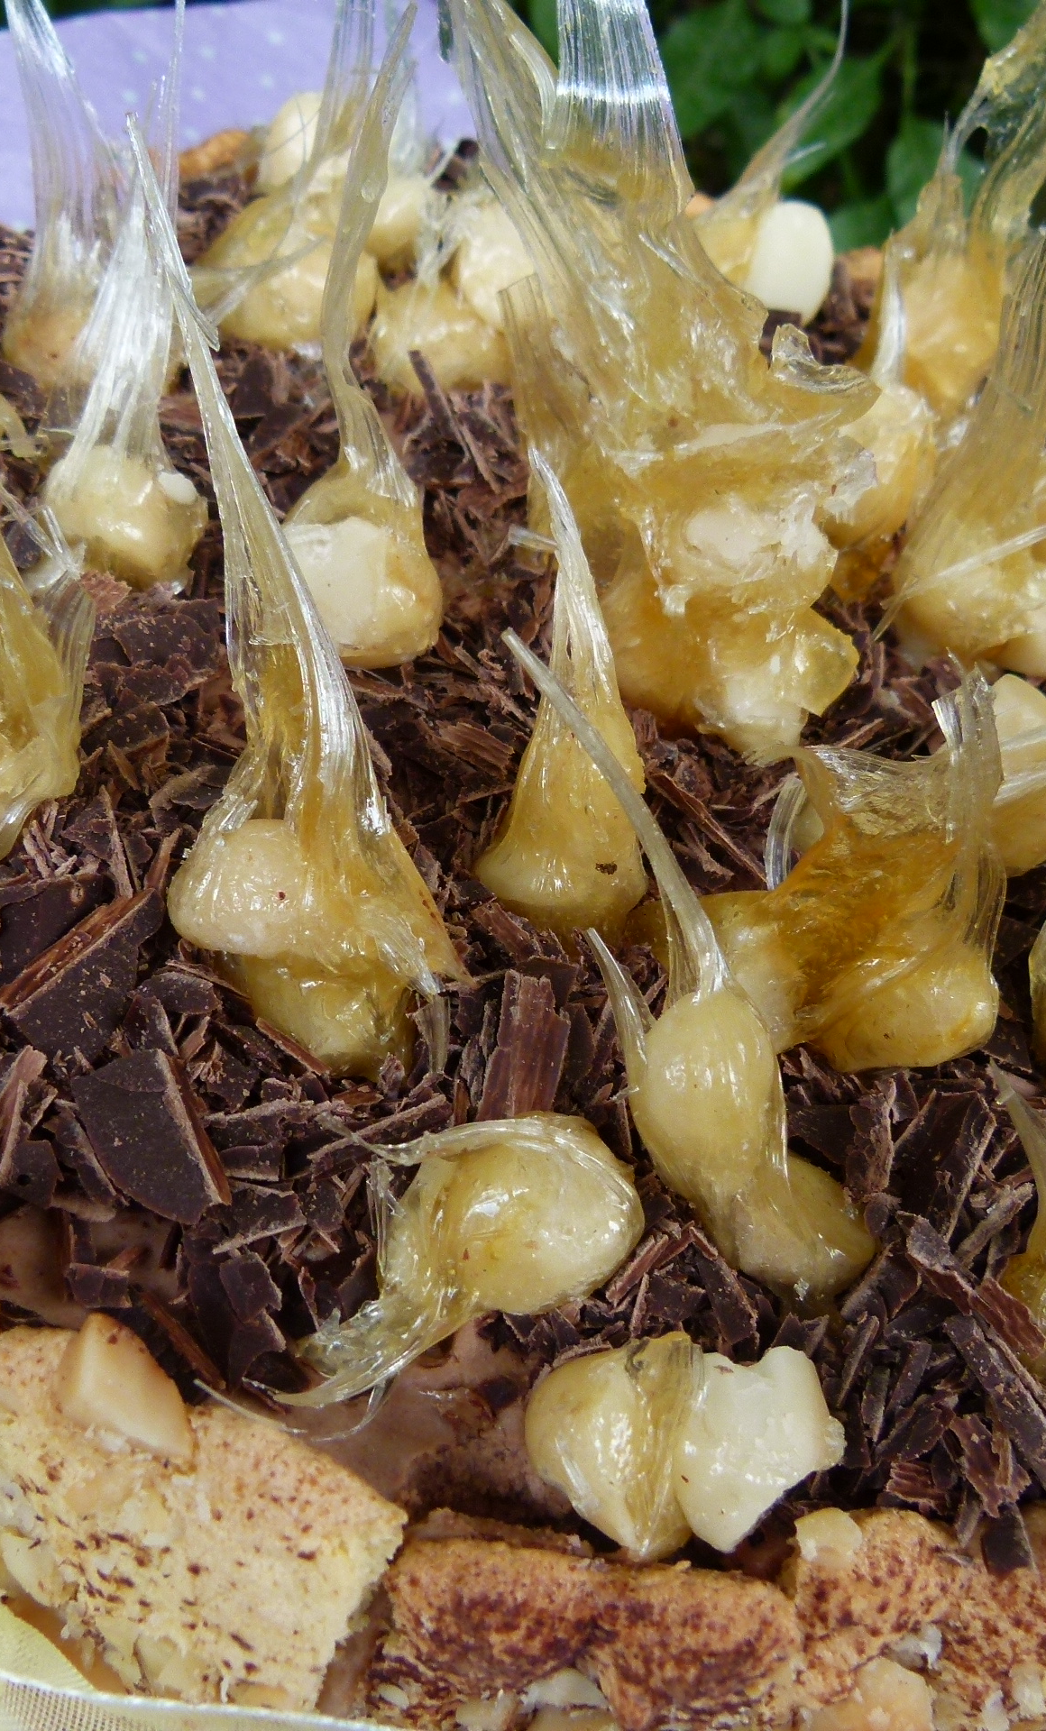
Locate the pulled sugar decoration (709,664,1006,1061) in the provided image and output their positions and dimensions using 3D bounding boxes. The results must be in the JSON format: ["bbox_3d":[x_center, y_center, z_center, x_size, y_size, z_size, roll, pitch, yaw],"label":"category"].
[{"bbox_3d":[0.036,0.003,0.173,0.033,0.041,0.022,8,49,12],"label":"pulled sugar decoration"}]

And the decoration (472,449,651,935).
[{"bbox_3d":[0.003,-0.015,0.167,0.020,0.057,0.020,-3,52,1],"label":"decoration"}]

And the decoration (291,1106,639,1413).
[{"bbox_3d":[-0.005,0.035,0.153,0.034,0.016,0.019,-25,61,-29],"label":"decoration"}]

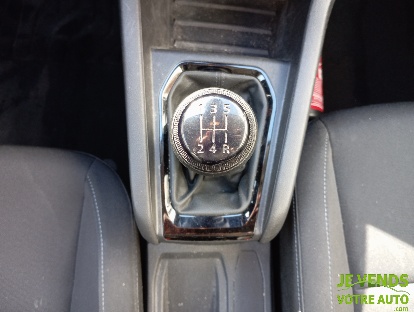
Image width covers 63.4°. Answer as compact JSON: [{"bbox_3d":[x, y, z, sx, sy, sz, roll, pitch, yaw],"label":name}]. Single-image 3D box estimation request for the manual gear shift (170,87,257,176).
[{"bbox_3d":[0.005,-0.011,0.254,0.058,0.077,0.058,0,76,0],"label":"manual gear shift"}]

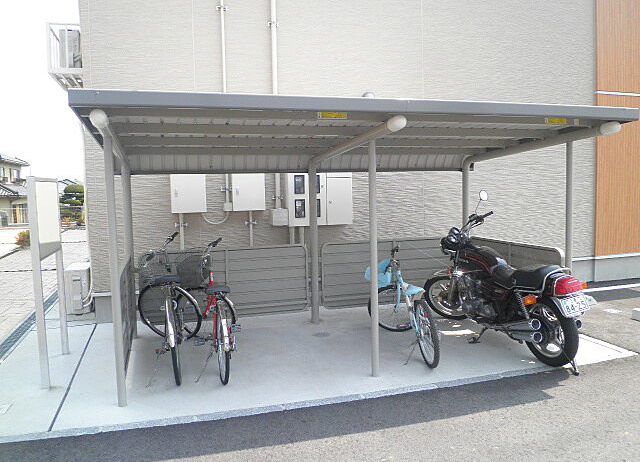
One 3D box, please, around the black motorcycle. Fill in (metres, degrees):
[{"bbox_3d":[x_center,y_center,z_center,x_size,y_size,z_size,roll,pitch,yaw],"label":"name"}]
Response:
[{"bbox_3d":[1.707,0.423,4.791,0.830,1.380,2.140,-3,6,-17],"label":"black motorcycle"}]

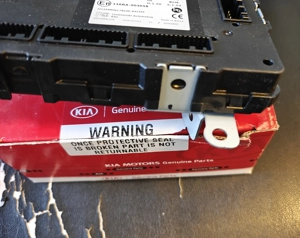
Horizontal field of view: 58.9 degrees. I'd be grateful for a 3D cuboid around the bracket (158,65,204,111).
[{"bbox_3d":[0.015,-0.016,0.143,0.022,0.033,0.005,3,51,-2],"label":"bracket"}]

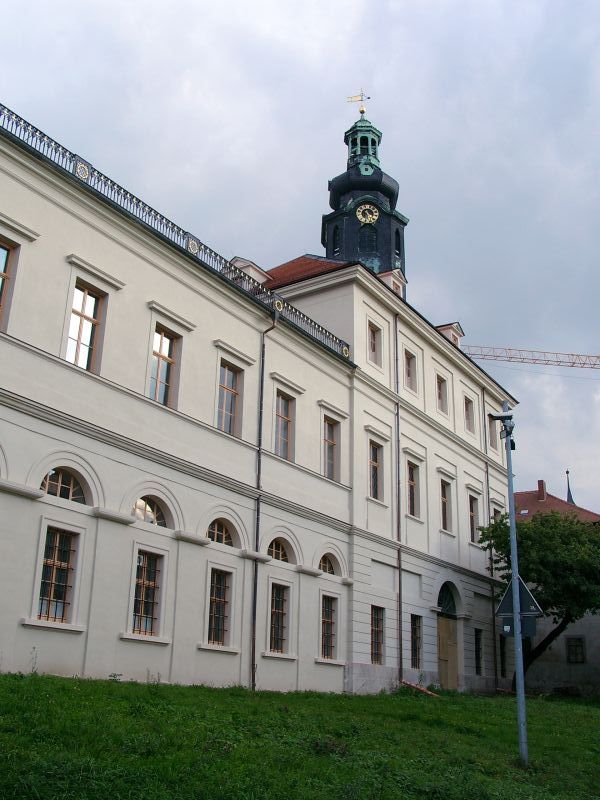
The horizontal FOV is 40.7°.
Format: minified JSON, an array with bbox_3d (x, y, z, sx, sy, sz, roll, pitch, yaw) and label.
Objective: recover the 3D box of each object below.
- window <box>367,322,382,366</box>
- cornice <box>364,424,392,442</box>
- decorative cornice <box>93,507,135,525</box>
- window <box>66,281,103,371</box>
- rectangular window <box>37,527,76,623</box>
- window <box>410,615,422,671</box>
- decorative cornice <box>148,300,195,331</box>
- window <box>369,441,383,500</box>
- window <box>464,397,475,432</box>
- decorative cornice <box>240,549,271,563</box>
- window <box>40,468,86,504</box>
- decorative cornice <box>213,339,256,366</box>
[{"bbox_3d":[3.636,-2.628,38.740,0.220,2.116,1.275,-13,-26,32],"label":"window"},{"bbox_3d":[3.664,1.636,37.679,0.261,0.207,2.052,-13,-26,33],"label":"cornice"},{"bbox_3d":[-5.168,3.223,22.473,0.247,0.204,1.447,-13,-26,32],"label":"decorative cornice"},{"bbox_3d":[-6.605,-2.169,24.588,0.324,2.772,1.278,-13,-26,33],"label":"window"},{"bbox_3d":[-6.171,4.505,20.765,0.220,2.388,1.100,-13,-26,32],"label":"rectangular window"},{"bbox_3d":[5.284,10.946,36.495,0.220,2.449,1.093,-13,-26,32],"label":"window"},{"bbox_3d":[-4.172,-2.685,26.163,0.333,0.221,2.096,-13,-26,32],"label":"decorative cornice"},{"bbox_3d":[3.341,3.313,37.310,0.288,2.704,1.269,-13,-26,33],"label":"window"},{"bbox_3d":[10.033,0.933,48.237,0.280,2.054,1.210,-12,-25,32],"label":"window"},{"bbox_3d":[-1.542,5.607,28.799,0.297,0.225,1.492,-13,-26,33],"label":"decorative cornice"},{"bbox_3d":[-6.607,2.367,22.527,0.220,0.898,1.813,-12,-25,32],"label":"window"},{"bbox_3d":[-2.397,-1.679,30.064,0.279,0.252,2.178,-13,-26,33],"label":"decorative cornice"}]

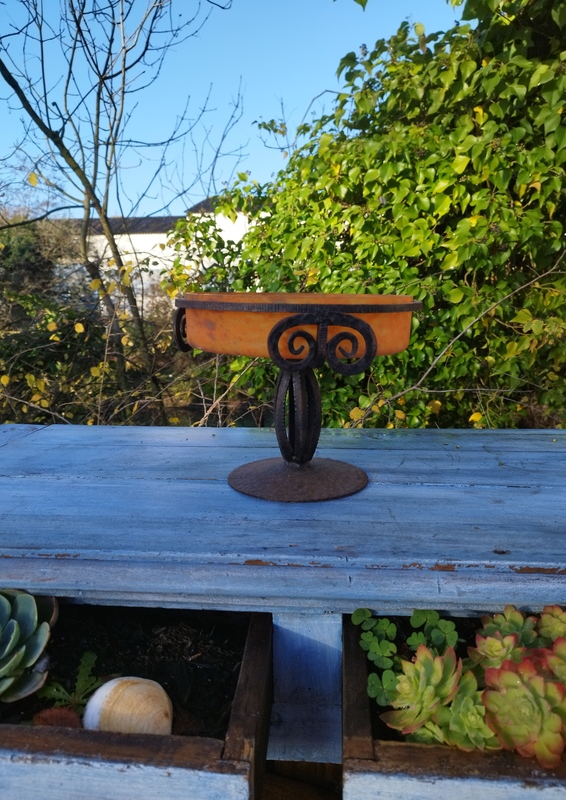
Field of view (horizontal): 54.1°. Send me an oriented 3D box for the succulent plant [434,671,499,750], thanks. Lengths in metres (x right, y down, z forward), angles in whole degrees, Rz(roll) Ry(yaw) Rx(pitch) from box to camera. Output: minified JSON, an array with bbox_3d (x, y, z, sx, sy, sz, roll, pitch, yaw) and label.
[{"bbox_3d":[0.111,0.187,0.334,0.043,0.045,0.047,0,11,0],"label":"succulent plant"}]

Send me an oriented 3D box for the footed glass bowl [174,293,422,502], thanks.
[{"bbox_3d":[0.019,-0.014,0.658,0.283,0.220,0.283,0,11,0],"label":"footed glass bowl"}]

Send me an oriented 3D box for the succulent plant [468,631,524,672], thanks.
[{"bbox_3d":[0.147,0.175,0.384,0.040,0.034,0.040,0,11,0],"label":"succulent plant"}]

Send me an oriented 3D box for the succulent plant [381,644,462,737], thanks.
[{"bbox_3d":[0.087,0.184,0.351,0.052,0.052,0.052,0,11,0],"label":"succulent plant"}]

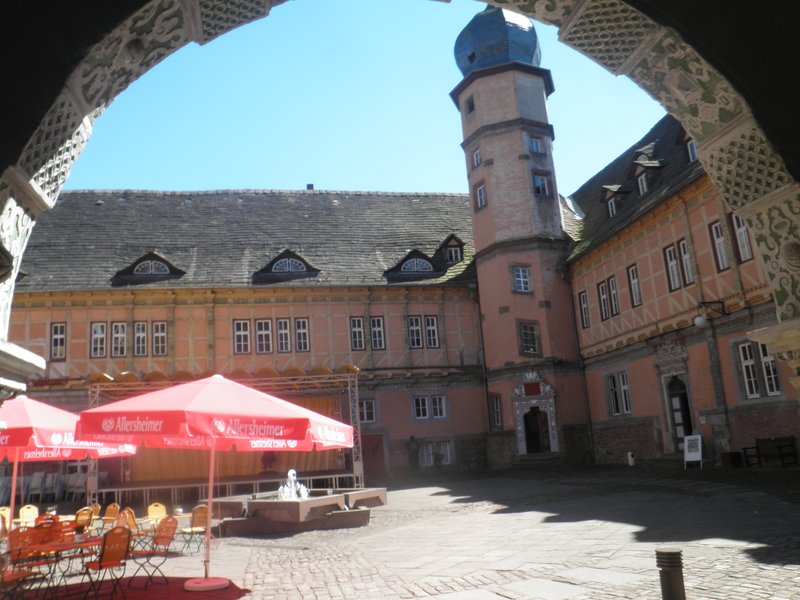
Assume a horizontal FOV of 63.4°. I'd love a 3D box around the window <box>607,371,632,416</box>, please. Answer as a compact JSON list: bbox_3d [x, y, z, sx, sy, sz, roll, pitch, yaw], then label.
[{"bbox_3d":[9.120,3.876,26.849,0.160,1.833,1.668,-2,-13,-10],"label":"window"}]

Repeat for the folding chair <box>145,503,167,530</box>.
[{"bbox_3d":[-4.425,4.267,12.056,0.530,0.870,0.440,-12,-15,33],"label":"folding chair"}]

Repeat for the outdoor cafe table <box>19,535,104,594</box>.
[{"bbox_3d":[-3.819,3.074,7.300,1.020,0.730,0.690,3,-14,-28],"label":"outdoor cafe table"}]

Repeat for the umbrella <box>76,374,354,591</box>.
[{"bbox_3d":[-2.418,2.244,8.328,3.450,2.580,3.450,-4,-12,-1],"label":"umbrella"}]

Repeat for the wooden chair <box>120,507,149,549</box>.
[{"bbox_3d":[-4.717,4.203,11.762,0.530,0.870,0.440,5,-16,-35],"label":"wooden chair"}]

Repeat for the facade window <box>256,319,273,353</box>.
[{"bbox_3d":[-6.662,1.783,31.757,0.790,1.720,0.150,-1,-13,-12],"label":"facade window"}]

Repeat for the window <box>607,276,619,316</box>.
[{"bbox_3d":[9.136,-0.138,27.655,0.150,1.700,0.620,-1,-13,-12],"label":"window"}]

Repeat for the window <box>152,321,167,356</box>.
[{"bbox_3d":[-12.104,1.942,32.636,0.780,1.840,0.150,-1,-13,-13],"label":"window"}]

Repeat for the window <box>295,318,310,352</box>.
[{"bbox_3d":[-4.679,1.690,31.218,0.696,1.701,0.160,-1,-13,-14],"label":"window"}]

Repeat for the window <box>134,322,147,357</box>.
[{"bbox_3d":[-11.777,1.784,29.428,0.573,1.620,0.160,-1,-13,-14],"label":"window"}]

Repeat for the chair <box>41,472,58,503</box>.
[{"bbox_3d":[-12.584,6.751,23.300,0.520,1.000,0.600,2,-14,-26],"label":"chair"}]

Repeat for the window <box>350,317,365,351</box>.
[{"bbox_3d":[-2.262,1.804,34.844,0.730,1.850,0.150,-1,-13,-13],"label":"window"}]

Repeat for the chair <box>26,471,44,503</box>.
[{"bbox_3d":[-15.300,7.869,27.200,0.620,1.300,0.720,-1,-13,-12],"label":"chair"}]

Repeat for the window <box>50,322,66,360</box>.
[{"bbox_3d":[-16.694,2.066,31.679,0.760,1.930,0.150,-1,-13,-13],"label":"window"}]

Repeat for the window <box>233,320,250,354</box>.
[{"bbox_3d":[-7.444,1.740,30.518,0.768,1.673,0.160,-1,-13,-14],"label":"window"}]

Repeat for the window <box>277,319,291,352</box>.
[{"bbox_3d":[-5.552,1.711,30.996,0.631,1.693,0.160,-1,-13,-14],"label":"window"}]

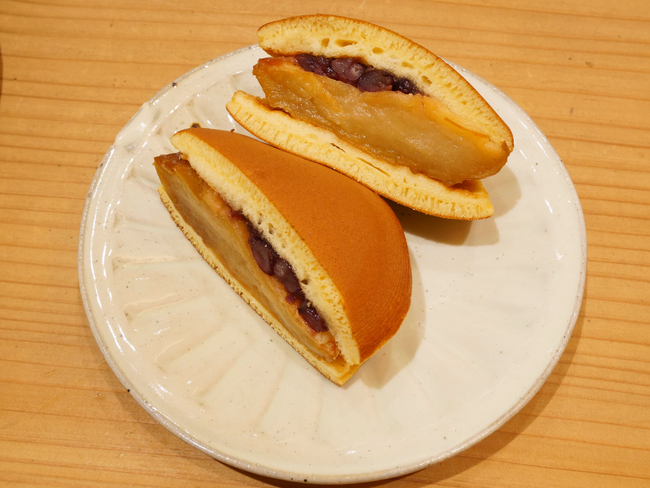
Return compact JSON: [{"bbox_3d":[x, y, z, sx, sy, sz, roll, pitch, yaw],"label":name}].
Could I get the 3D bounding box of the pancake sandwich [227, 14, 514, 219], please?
[{"bbox_3d":[0.014,-0.046,0.266,0.102,0.048,0.054,21,90,-18],"label":"pancake sandwich"}]

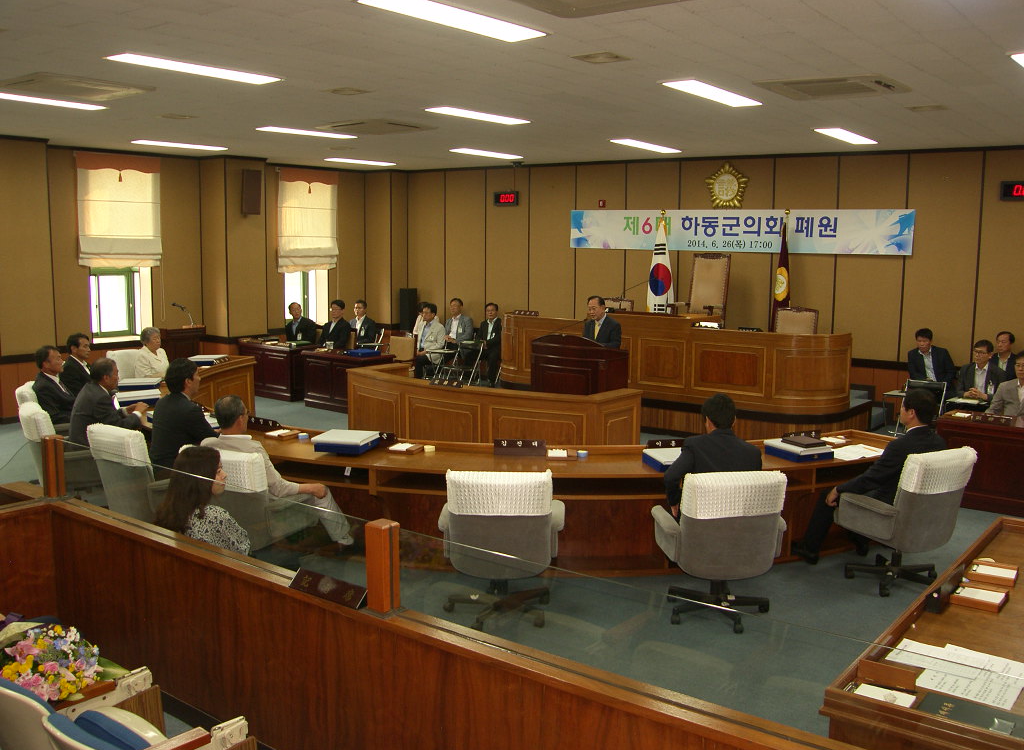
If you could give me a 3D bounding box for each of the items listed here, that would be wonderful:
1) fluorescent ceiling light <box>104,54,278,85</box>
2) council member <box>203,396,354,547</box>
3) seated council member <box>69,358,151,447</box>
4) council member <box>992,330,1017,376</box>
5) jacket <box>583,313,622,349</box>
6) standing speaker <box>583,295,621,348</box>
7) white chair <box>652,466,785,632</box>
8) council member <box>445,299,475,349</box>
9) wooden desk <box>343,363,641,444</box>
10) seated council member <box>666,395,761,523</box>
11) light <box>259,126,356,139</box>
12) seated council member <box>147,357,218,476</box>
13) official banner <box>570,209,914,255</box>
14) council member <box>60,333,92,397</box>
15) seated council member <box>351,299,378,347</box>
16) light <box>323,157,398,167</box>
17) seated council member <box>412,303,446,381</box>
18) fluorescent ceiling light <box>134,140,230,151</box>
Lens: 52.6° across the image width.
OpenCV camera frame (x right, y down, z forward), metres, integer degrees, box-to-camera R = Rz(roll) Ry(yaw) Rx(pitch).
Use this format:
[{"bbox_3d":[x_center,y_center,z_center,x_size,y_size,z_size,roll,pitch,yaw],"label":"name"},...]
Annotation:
[{"bbox_3d":[-2.225,-2.151,7.301,0.260,0.060,1.250,6,9,37],"label":"fluorescent ceiling light"},{"bbox_3d":[-1.452,0.671,6.523,0.600,1.200,1.020,6,9,40],"label":"council member"},{"bbox_3d":[-2.848,0.488,7.740,0.820,1.250,0.560,-1,7,-16],"label":"seated council member"},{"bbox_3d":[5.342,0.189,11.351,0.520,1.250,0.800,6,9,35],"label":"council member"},{"bbox_3d":[0.979,-0.308,11.245,0.480,0.740,0.320,7,9,39],"label":"jacket"},{"bbox_3d":[0.971,-0.074,11.260,0.520,1.640,0.360,6,9,40],"label":"standing speaker"},{"bbox_3d":[1.175,0.927,6.024,0.700,0.900,0.700,-1,7,-15],"label":"white chair"},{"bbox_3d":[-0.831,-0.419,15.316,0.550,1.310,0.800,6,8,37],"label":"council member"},{"bbox_3d":[-0.293,0.463,9.932,3.100,0.840,1.000,6,8,37],"label":"wooden desk"},{"bbox_3d":[1.191,0.714,6.362,0.580,1.240,0.800,-1,7,-14],"label":"seated council member"},{"bbox_3d":[-2.248,-2.656,11.353,0.260,0.060,1.250,6,9,37],"label":"light"},{"bbox_3d":[-2.152,0.531,7.192,0.580,1.300,0.820,7,9,41],"label":"seated council member"},{"bbox_3d":[2.848,-1.940,13.932,5.020,0.550,0.030,6,9,37],"label":"official banner"},{"bbox_3d":[-3.843,0.242,9.618,0.800,1.250,0.540,2,7,8],"label":"council member"},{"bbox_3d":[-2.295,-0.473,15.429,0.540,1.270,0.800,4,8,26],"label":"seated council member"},{"bbox_3d":[-2.246,-3.154,15.353,0.260,0.060,1.250,6,9,37],"label":"light"},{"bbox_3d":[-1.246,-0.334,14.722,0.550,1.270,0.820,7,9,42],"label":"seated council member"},{"bbox_3d":[-4.221,-2.919,13.184,0.280,0.080,1.290,6,9,35],"label":"fluorescent ceiling light"}]

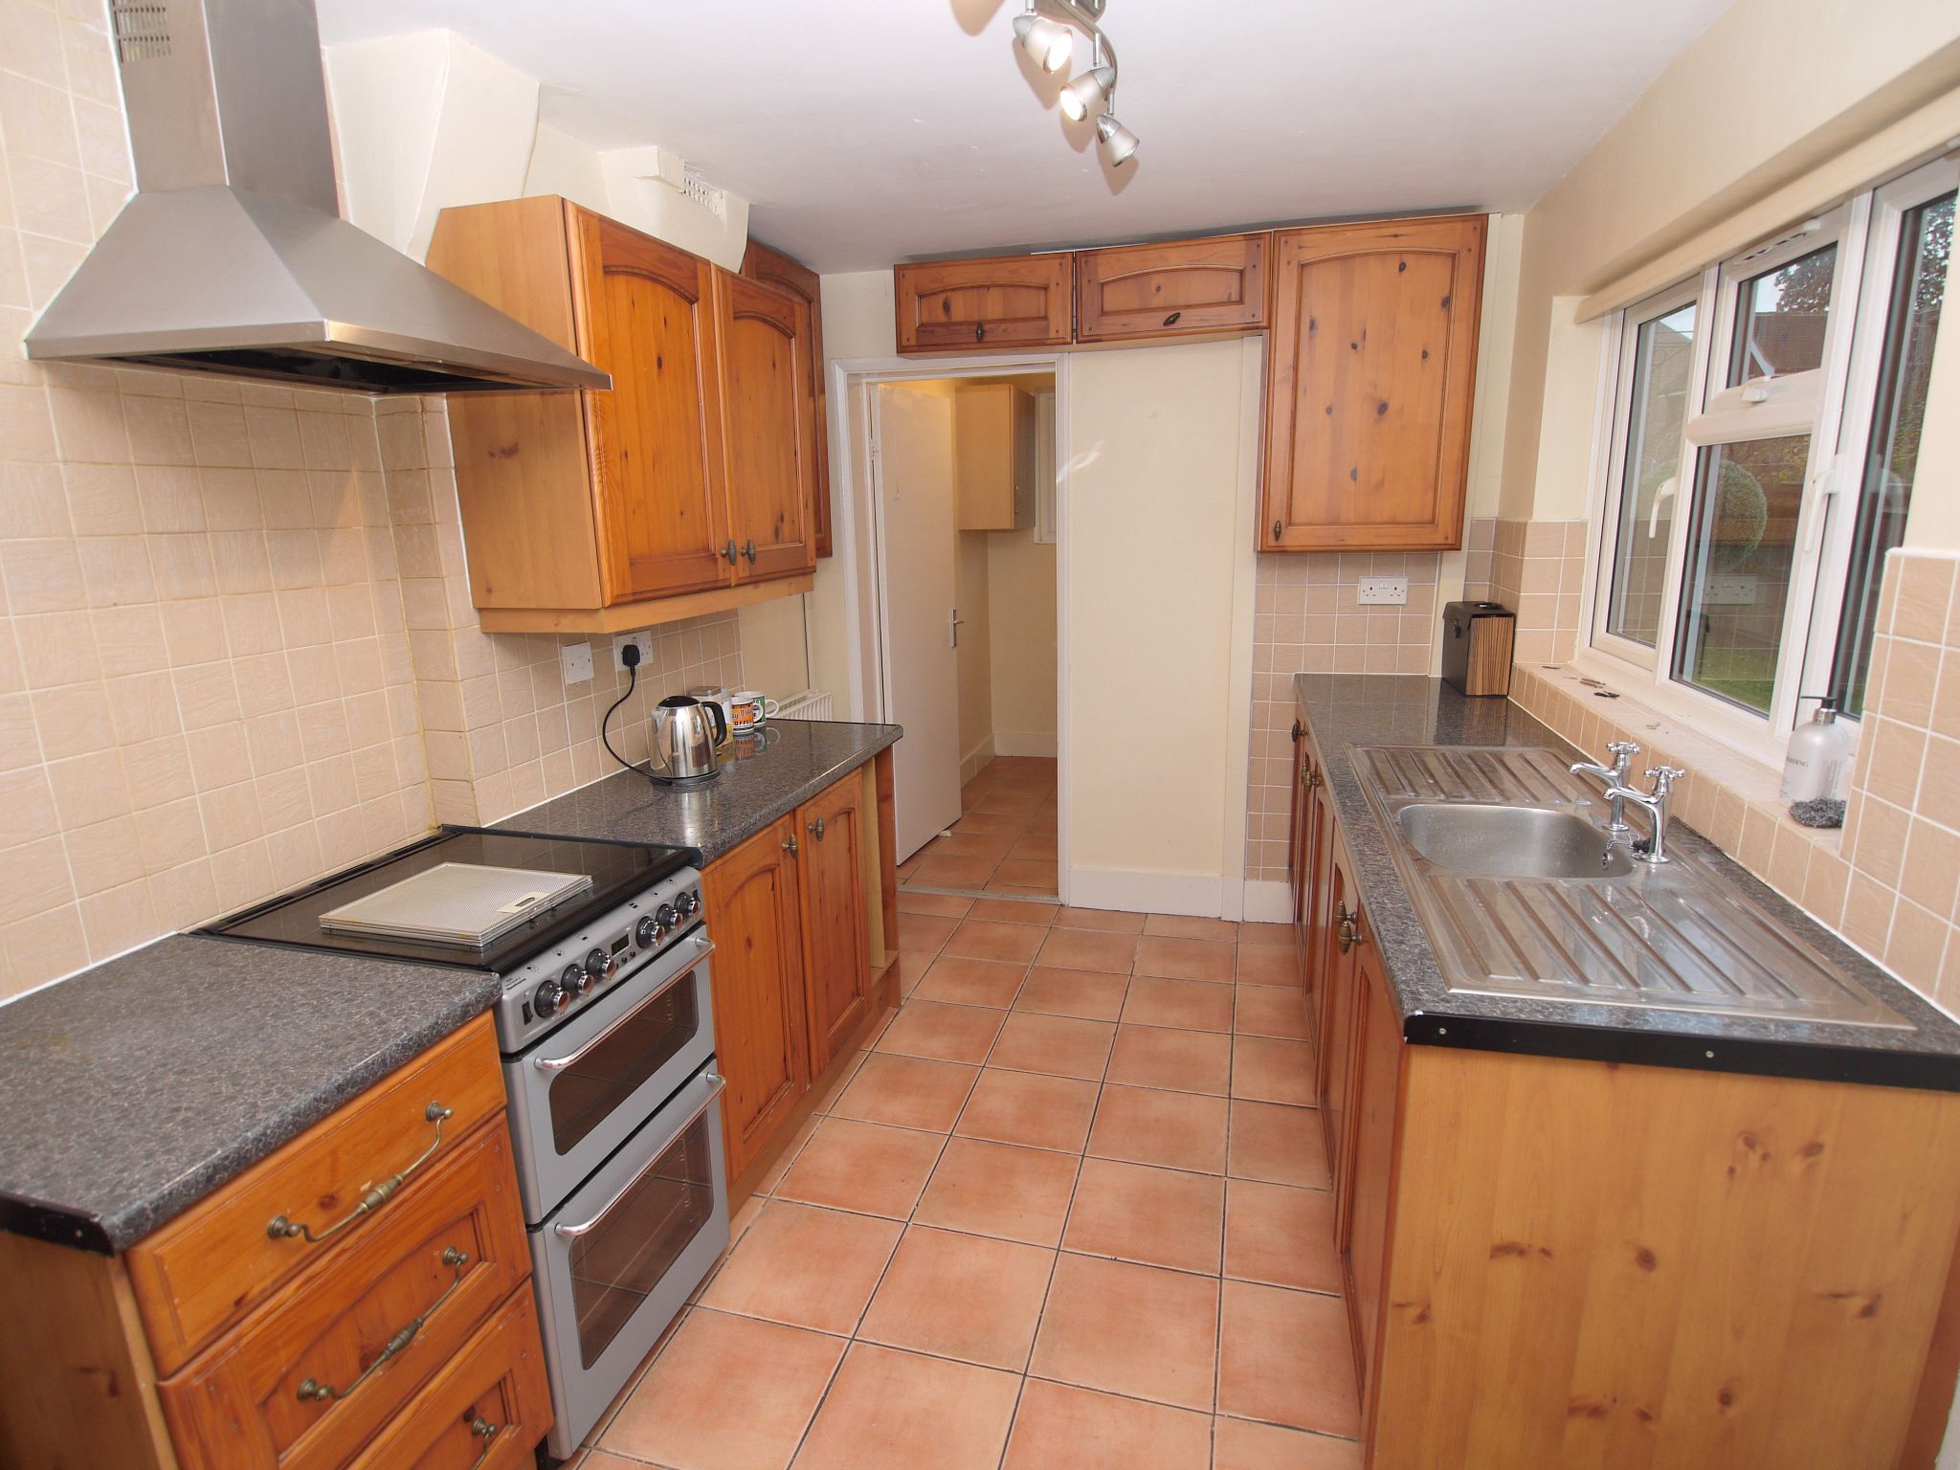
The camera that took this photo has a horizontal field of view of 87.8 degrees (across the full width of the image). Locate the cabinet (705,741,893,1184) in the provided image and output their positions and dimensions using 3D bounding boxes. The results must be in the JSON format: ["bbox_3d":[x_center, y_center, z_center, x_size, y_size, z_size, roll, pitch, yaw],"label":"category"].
[{"bbox_3d":[-0.649,0.525,2.659,0.530,0.810,1.050,3,14,16],"label":"cabinet"}]

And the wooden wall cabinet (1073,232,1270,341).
[{"bbox_3d":[0.625,-1.411,3.295,0.596,0.280,0.220,2,13,15],"label":"wooden wall cabinet"}]

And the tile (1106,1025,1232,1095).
[{"bbox_3d":[0.531,0.902,2.842,0.325,0.010,0.325,2,13,15],"label":"tile"}]

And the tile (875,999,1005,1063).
[{"bbox_3d":[-0.103,0.886,3.040,0.327,0.010,0.327,2,13,15],"label":"tile"}]

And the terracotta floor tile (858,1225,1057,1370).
[{"bbox_3d":[-0.037,1.115,2.033,0.328,0.010,0.328,3,13,15],"label":"terracotta floor tile"}]

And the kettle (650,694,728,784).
[{"bbox_3d":[-0.727,0.002,2.517,0.195,0.200,0.160,-9,15,-31],"label":"kettle"}]

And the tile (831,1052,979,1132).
[{"bbox_3d":[-0.188,0.957,2.728,0.327,0.010,0.327,2,13,15],"label":"tile"}]

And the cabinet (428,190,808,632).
[{"bbox_3d":[-0.724,-0.678,2.374,0.295,0.769,1.002,2,13,15],"label":"cabinet"}]

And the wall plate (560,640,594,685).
[{"bbox_3d":[-0.924,-0.165,2.348,0.010,0.087,0.090,2,13,15],"label":"wall plate"}]

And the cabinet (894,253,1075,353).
[{"bbox_3d":[0.036,-1.429,3.435,0.600,0.280,0.235,3,13,15],"label":"cabinet"}]

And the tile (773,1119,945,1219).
[{"bbox_3d":[-0.273,1.011,2.387,0.325,0.010,0.325,2,13,15],"label":"tile"}]

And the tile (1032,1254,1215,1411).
[{"bbox_3d":[0.283,1.123,1.936,0.327,0.010,0.327,2,13,15],"label":"tile"}]

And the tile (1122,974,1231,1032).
[{"bbox_3d":[0.620,0.842,3.169,0.328,0.010,0.328,3,13,15],"label":"tile"}]

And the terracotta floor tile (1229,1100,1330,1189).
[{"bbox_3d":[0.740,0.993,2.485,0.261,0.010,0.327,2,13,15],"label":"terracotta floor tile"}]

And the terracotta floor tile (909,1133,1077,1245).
[{"bbox_3d":[0.045,1.025,2.304,0.325,0.010,0.325,2,13,15],"label":"terracotta floor tile"}]

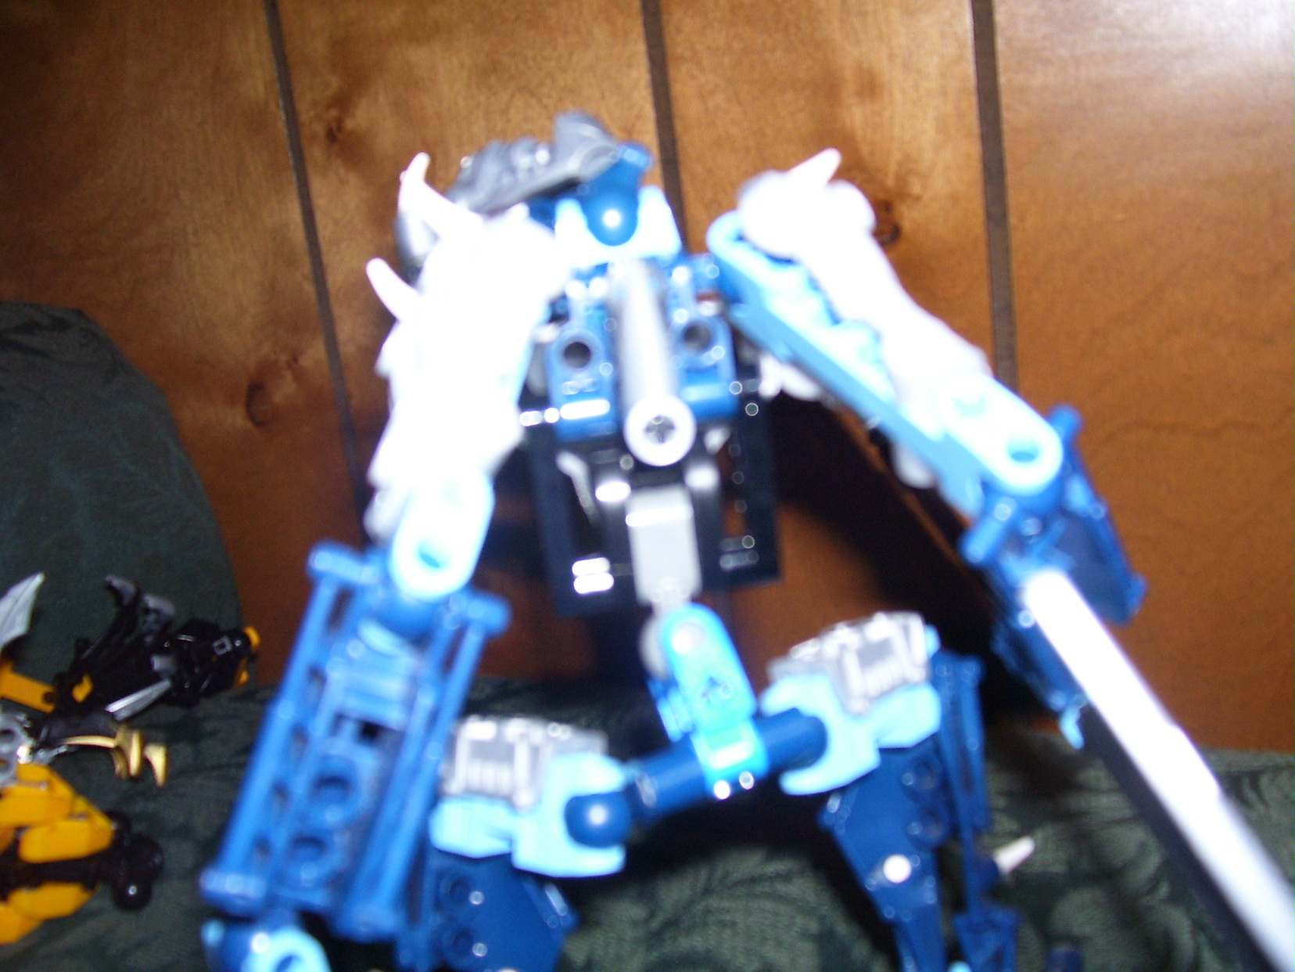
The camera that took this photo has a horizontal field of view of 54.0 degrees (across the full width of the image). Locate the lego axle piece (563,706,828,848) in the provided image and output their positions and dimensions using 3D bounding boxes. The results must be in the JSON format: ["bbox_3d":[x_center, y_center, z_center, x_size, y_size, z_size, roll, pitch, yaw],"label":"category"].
[{"bbox_3d":[0.007,0.041,0.177,0.040,0.010,0.010,-20,11,-8],"label":"lego axle piece"}]

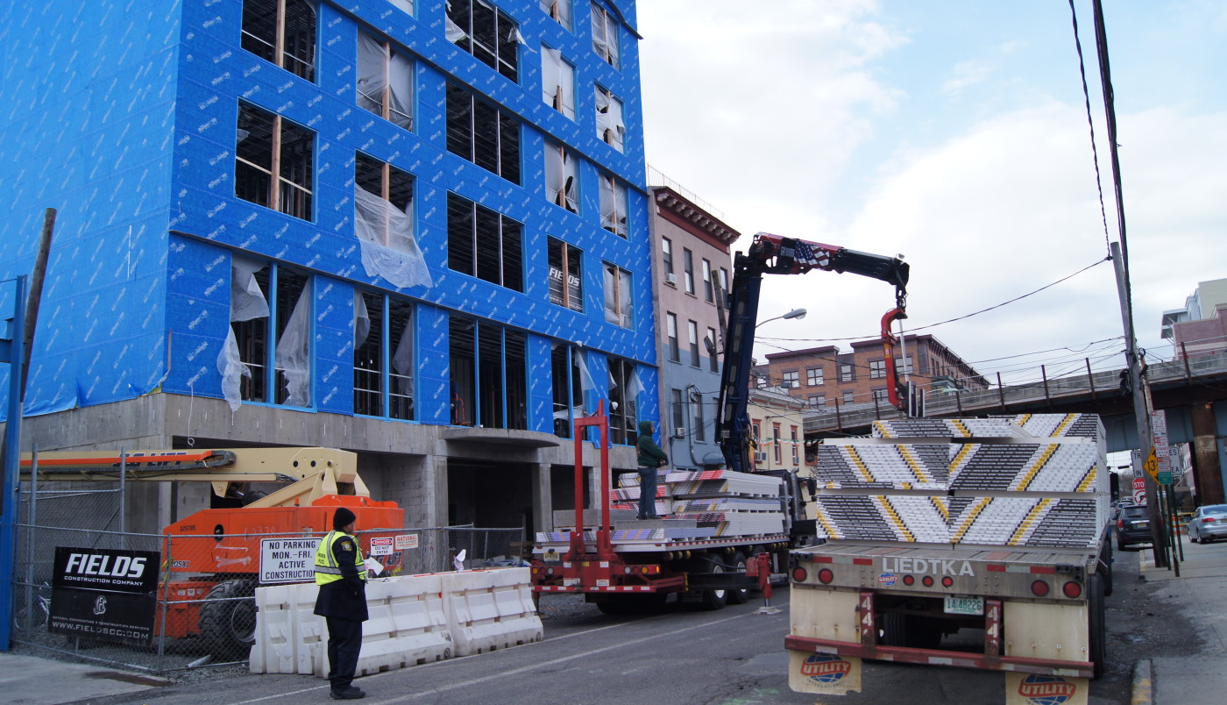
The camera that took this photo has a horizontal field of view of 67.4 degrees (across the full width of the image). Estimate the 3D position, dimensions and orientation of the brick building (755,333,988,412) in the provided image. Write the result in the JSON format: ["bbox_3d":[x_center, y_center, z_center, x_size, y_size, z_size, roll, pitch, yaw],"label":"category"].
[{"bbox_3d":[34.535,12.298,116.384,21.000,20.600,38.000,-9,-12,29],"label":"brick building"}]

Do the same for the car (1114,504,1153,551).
[{"bbox_3d":[21.146,6.966,36.766,1.850,1.680,4.600,-9,-12,29],"label":"car"}]

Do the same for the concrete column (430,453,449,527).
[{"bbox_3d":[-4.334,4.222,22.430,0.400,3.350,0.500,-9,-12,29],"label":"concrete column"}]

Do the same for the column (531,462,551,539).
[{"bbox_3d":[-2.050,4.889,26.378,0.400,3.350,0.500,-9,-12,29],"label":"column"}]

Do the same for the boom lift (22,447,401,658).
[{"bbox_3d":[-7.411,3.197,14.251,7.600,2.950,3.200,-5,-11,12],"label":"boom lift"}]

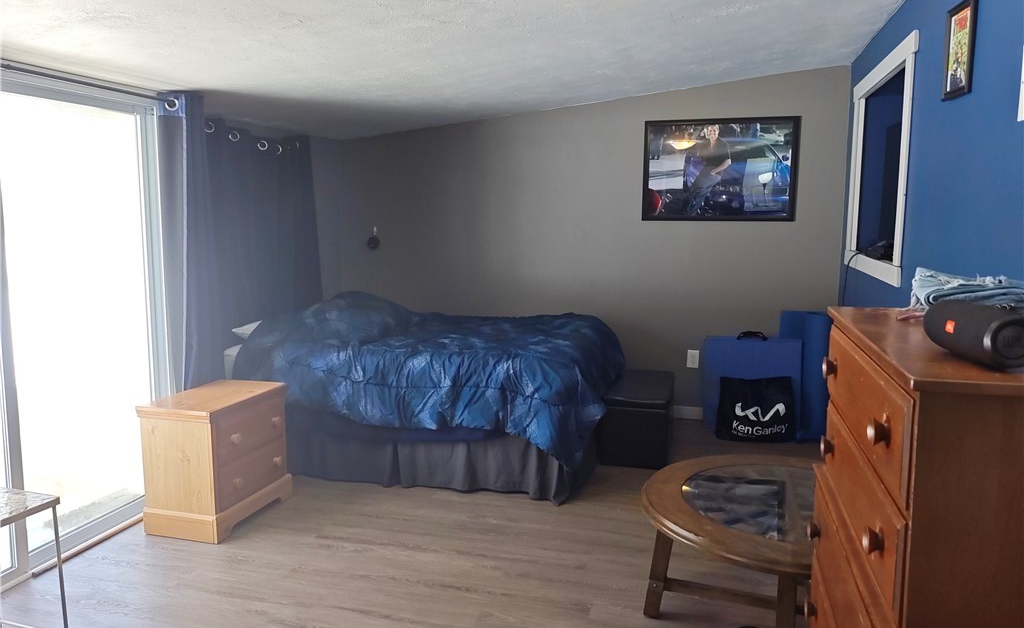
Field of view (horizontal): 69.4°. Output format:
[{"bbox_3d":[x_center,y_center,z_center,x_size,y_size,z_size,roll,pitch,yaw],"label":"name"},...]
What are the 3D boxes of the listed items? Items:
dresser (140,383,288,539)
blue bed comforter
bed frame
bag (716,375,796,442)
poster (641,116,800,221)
[{"bbox_3d":[-1.337,0.649,3.384,0.397,0.572,0.592,2,7,15],"label":"dresser"},{"bbox_3d":[-0.366,0.280,4.446,2.044,0.726,1.601,2,7,15],"label":"blue bed comforter"},{"bbox_3d":[-0.470,0.620,4.516,1.937,0.356,1.439,2,7,15],"label":"bed frame"},{"bbox_3d":[1.522,0.583,4.645,0.481,0.406,0.148,2,7,15],"label":"bag"},{"bbox_3d":[1.363,-0.944,4.864,0.982,0.663,0.024,2,7,15],"label":"poster"}]

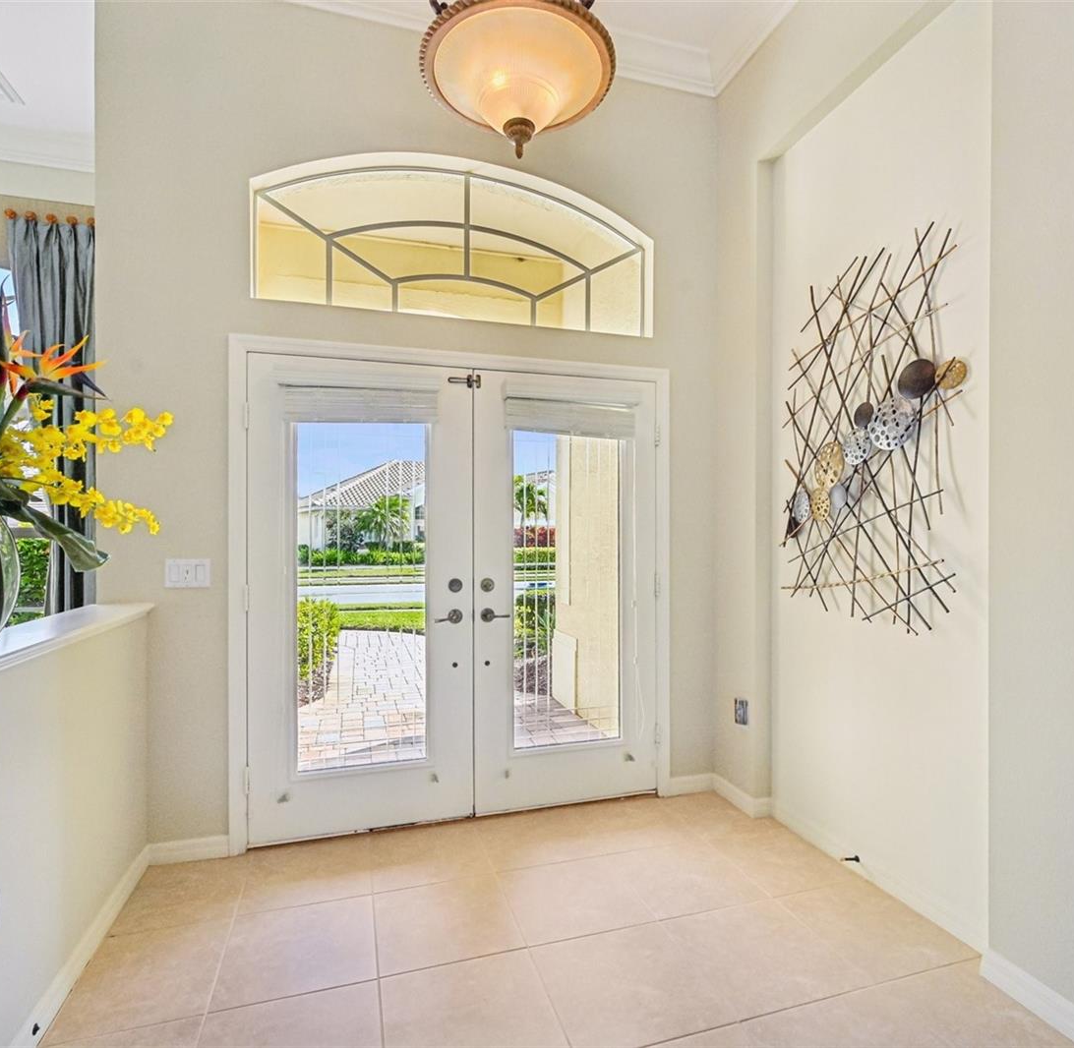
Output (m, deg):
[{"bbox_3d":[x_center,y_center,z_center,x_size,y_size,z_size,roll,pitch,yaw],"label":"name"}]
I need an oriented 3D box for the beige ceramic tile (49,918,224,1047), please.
[{"bbox_3d":[-1.142,1.336,1.812,0.380,0.012,0.432,0,0,-17],"label":"beige ceramic tile"}]

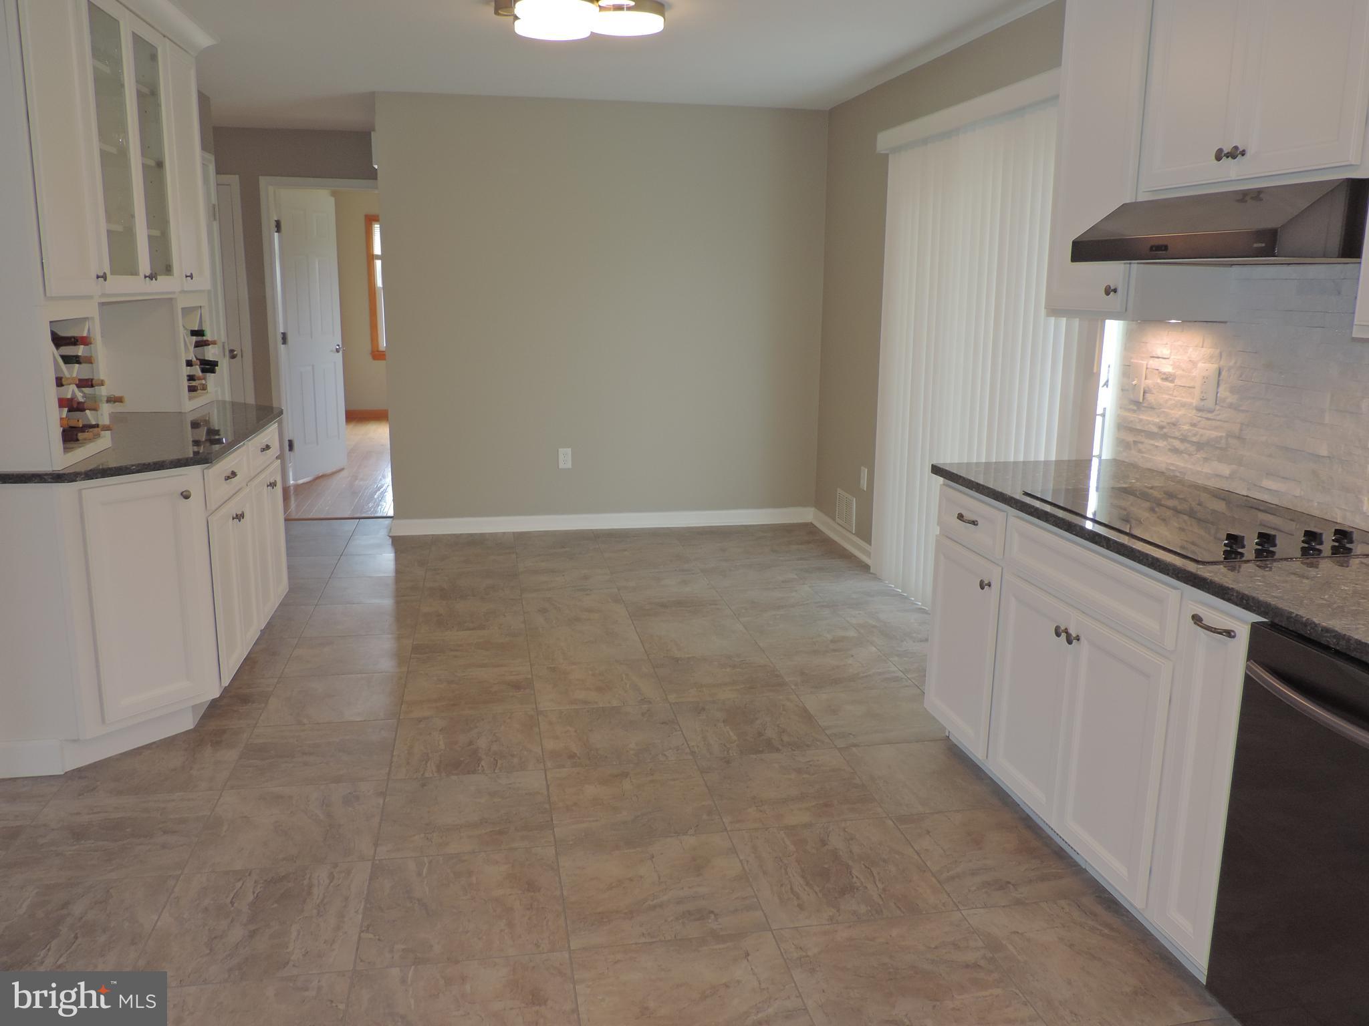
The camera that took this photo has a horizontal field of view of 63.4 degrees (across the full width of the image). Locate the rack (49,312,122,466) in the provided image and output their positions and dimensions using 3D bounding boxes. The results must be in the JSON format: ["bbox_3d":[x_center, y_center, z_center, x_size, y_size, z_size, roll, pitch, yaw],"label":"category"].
[{"bbox_3d":[-1.945,-0.382,3.290,0.310,0.446,0.455,-2,12,-10],"label":"rack"}]

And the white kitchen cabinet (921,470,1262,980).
[{"bbox_3d":[1.212,0.453,2.885,0.615,0.875,1.465,-2,12,-10],"label":"white kitchen cabinet"}]

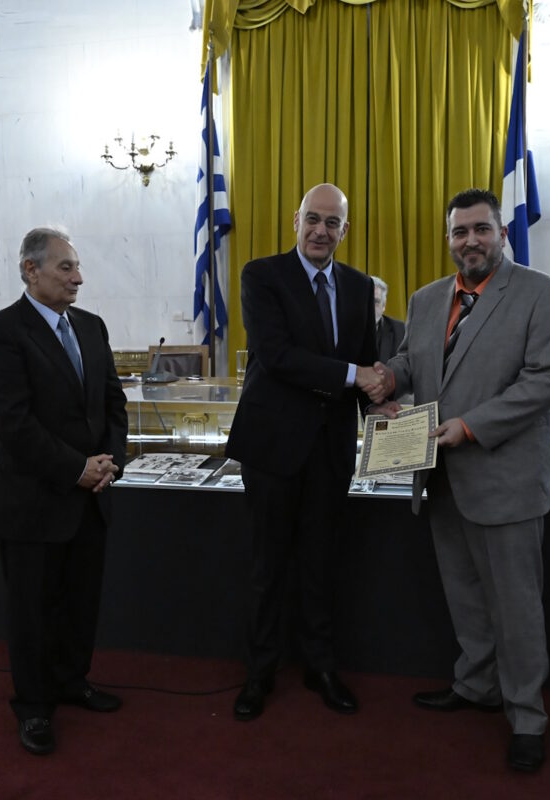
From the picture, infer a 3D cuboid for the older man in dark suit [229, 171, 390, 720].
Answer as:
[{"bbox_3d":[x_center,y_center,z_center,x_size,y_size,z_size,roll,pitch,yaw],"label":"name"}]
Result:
[{"bbox_3d":[0.117,0.171,2.793,0.540,1.840,0.480,-3,5,-27],"label":"older man in dark suit"}]

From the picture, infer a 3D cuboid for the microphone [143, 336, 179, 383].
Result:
[{"bbox_3d":[-0.591,-0.203,4.090,0.140,0.235,0.190,1,5,12],"label":"microphone"}]

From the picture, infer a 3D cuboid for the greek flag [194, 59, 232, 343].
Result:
[{"bbox_3d":[-0.416,-1.319,5.325,0.260,1.840,0.220,1,5,12],"label":"greek flag"}]

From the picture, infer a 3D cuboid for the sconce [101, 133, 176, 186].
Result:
[{"bbox_3d":[-0.963,-1.688,5.641,0.520,0.365,0.280,1,5,12],"label":"sconce"}]

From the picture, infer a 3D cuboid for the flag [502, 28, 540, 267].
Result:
[{"bbox_3d":[1.510,-1.294,4.901,0.260,1.840,0.220,1,5,12],"label":"flag"}]

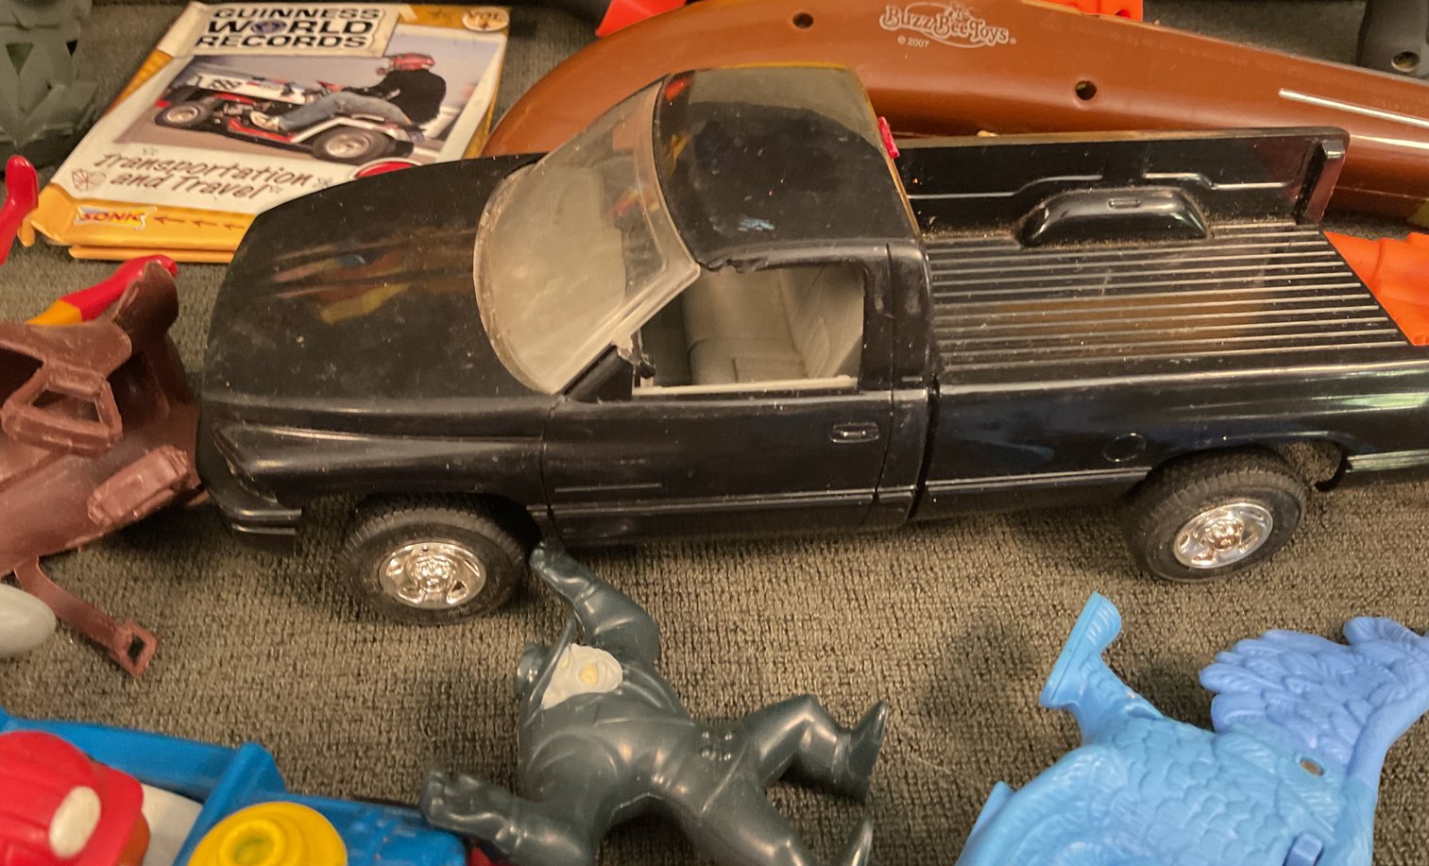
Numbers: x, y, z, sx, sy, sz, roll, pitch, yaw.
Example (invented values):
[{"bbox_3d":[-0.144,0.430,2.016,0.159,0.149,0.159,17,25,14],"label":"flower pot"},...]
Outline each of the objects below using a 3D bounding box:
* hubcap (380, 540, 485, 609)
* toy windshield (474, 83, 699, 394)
[{"bbox_3d":[-0.049,0.026,0.210,0.018,0.018,0.004,-3,44,-3],"label":"hubcap"},{"bbox_3d":[-0.023,-0.036,0.204,0.039,0.008,0.069,-28,40,20],"label":"toy windshield"}]

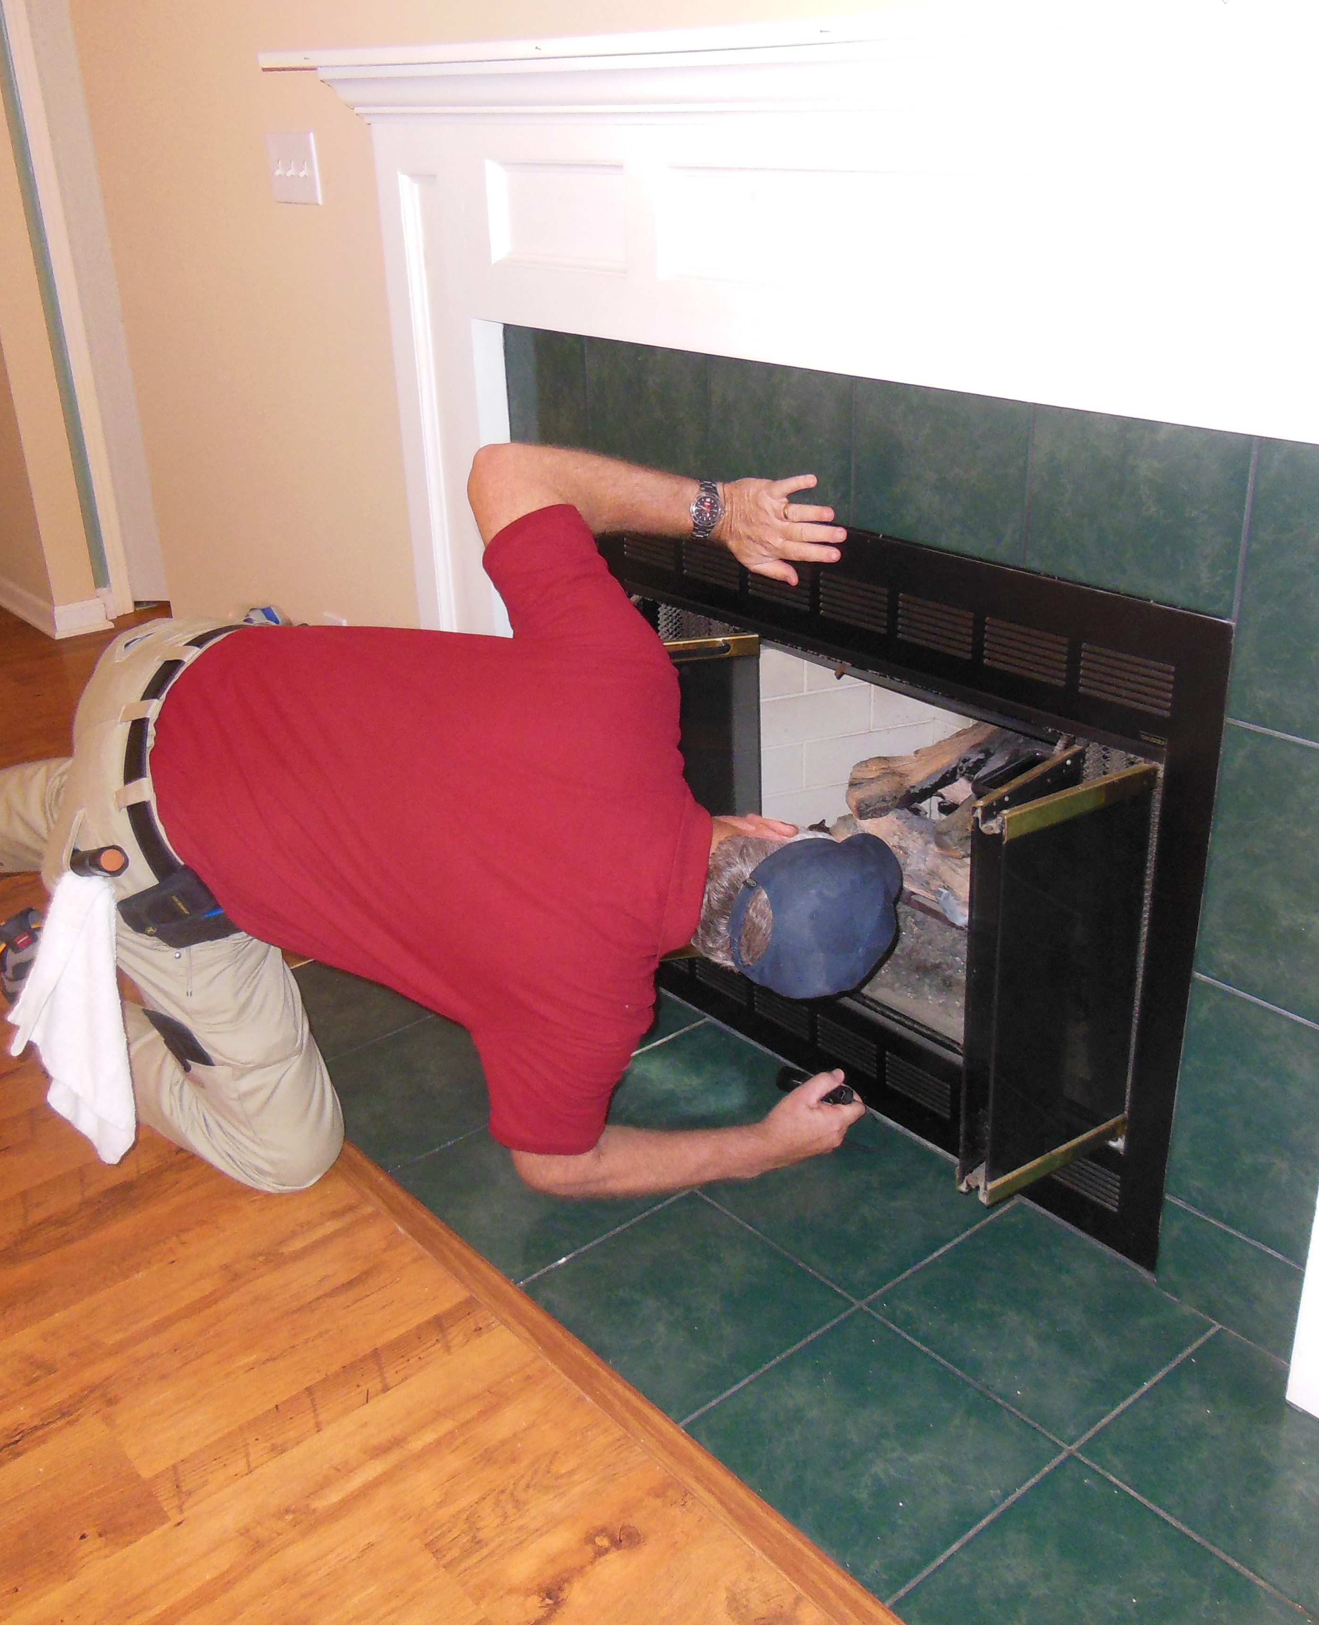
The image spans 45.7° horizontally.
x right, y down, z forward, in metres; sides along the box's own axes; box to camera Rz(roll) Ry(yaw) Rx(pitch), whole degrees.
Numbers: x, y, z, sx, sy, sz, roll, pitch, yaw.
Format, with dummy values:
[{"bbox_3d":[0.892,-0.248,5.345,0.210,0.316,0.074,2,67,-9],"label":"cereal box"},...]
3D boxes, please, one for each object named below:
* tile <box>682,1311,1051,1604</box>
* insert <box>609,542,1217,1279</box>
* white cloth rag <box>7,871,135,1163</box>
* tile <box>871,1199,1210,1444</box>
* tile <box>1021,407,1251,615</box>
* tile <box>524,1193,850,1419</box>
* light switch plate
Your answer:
[{"bbox_3d":[0.233,0.689,1.712,0.288,0.010,0.300,-21,30,-34],"label":"tile"},{"bbox_3d":[0.312,0.013,2.139,0.600,0.841,1.041,-21,31,-35],"label":"insert"},{"bbox_3d":[-0.755,0.263,2.015,0.150,0.370,0.070,7,27,19],"label":"white cloth rag"},{"bbox_3d":[0.455,0.604,1.874,0.289,0.010,0.300,-21,30,-34],"label":"tile"},{"bbox_3d":[0.486,-0.319,1.604,0.010,0.195,0.258,-21,31,-35],"label":"tile"},{"bbox_3d":[0.037,0.596,1.923,0.285,0.010,0.301,-21,31,-35],"label":"tile"},{"bbox_3d":[-0.630,-1.112,2.701,0.012,0.115,0.167,-21,31,-35],"label":"light switch plate"}]

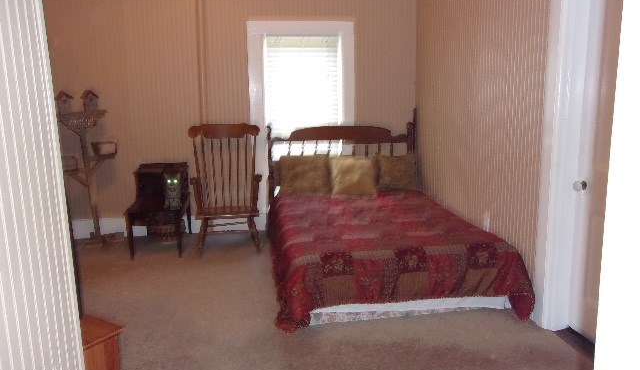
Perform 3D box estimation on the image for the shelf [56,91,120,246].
[{"bbox_3d":[-2.144,-0.144,4.726,0.539,1.469,0.321,-7,12,-30],"label":"shelf"}]

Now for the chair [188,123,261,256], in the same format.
[{"bbox_3d":[-0.872,0.003,4.699,0.661,1.134,0.737,-2,10,-3],"label":"chair"}]

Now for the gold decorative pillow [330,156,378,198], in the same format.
[{"bbox_3d":[0.336,-0.091,4.883,0.449,0.425,0.151,-2,-8,-6],"label":"gold decorative pillow"}]

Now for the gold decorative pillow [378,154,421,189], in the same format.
[{"bbox_3d":[0.789,-0.133,5.042,0.435,0.397,0.142,-2,-2,-6],"label":"gold decorative pillow"}]

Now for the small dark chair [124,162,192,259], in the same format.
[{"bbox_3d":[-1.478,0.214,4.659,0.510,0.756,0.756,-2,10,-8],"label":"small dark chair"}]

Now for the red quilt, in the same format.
[{"bbox_3d":[0.417,0.459,3.985,1.493,0.435,2.154,-2,10,-6],"label":"red quilt"}]

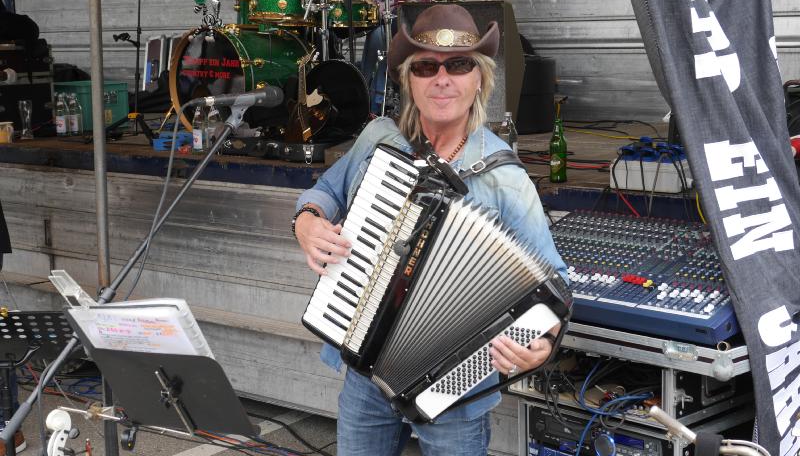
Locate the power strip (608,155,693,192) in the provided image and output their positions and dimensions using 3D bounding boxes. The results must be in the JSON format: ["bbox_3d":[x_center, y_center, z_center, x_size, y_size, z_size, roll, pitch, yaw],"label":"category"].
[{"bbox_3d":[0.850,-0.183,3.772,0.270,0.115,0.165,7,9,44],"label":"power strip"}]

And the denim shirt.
[{"bbox_3d":[0.073,0.089,2.610,0.590,0.680,0.370,1,7,5],"label":"denim shirt"}]

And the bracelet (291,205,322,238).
[{"bbox_3d":[-0.197,-0.006,2.460,0.070,0.070,0.012,0,20,-25],"label":"bracelet"}]

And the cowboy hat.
[{"bbox_3d":[0.095,-0.406,2.530,0.245,0.147,0.310,-4,1,9],"label":"cowboy hat"}]

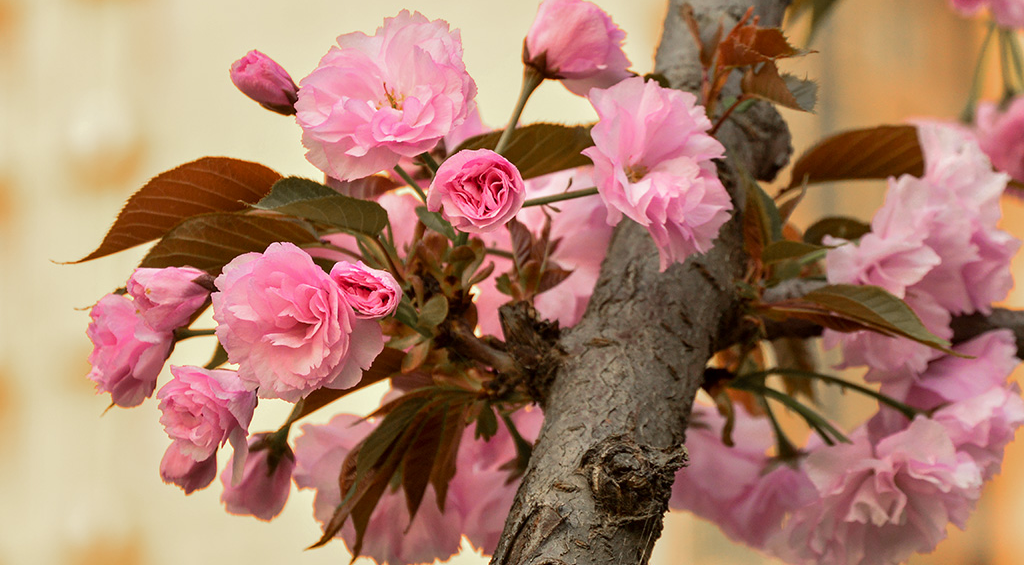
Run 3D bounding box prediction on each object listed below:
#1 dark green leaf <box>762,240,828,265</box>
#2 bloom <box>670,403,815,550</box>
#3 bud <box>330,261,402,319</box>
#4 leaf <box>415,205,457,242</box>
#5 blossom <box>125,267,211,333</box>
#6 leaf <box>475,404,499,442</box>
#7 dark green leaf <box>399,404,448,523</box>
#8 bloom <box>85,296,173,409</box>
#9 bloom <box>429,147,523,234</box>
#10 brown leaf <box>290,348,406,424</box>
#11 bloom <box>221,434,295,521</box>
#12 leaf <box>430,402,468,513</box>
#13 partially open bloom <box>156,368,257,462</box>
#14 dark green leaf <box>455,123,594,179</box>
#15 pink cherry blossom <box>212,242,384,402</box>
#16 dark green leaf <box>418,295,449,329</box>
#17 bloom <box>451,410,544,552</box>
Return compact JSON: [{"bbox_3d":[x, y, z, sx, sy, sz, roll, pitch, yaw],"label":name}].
[{"bbox_3d":[0.082,-0.009,1.980,0.021,0.006,0.012,8,9,-3],"label":"dark green leaf"},{"bbox_3d":[0.071,0.059,2.090,0.047,0.044,0.042,-4,38,36],"label":"bloom"},{"bbox_3d":[-0.042,0.002,1.960,0.021,0.018,0.021,0,15,3],"label":"bud"},{"bbox_3d":[-0.021,-0.017,1.940,0.014,0.007,0.004,37,-20,8],"label":"leaf"},{"bbox_3d":[-0.097,0.005,1.940,0.024,0.018,0.018,-14,-2,-21],"label":"blossom"},{"bbox_3d":[-0.007,0.041,2.020,0.007,0.011,0.006,-1,-25,9],"label":"leaf"},{"bbox_3d":[-0.025,0.052,1.970,0.009,0.034,0.011,18,0,16],"label":"dark green leaf"},{"bbox_3d":[-0.108,0.019,1.950,0.025,0.031,0.030,12,0,-28],"label":"bloom"},{"bbox_3d":[-0.010,-0.025,1.920,0.027,0.024,0.024,0,-18,-3],"label":"bloom"},{"bbox_3d":[-0.047,0.030,2.010,0.041,0.015,0.018,-31,-2,-6],"label":"brown leaf"},{"bbox_3d":[-0.072,0.056,1.960,0.019,0.025,0.020,18,6,4],"label":"bloom"},{"bbox_3d":[-0.018,0.050,1.980,0.008,0.031,0.010,12,0,16],"label":"leaf"},{"bbox_3d":[-0.086,0.037,1.940,0.028,0.027,0.025,-6,11,40],"label":"partially open bloom"},{"bbox_3d":[0.008,-0.039,2.020,0.050,0.017,0.026,-6,-4,-9],"label":"dark green leaf"},{"bbox_3d":[-0.060,0.011,1.920,0.048,0.045,0.034,-2,2,18],"label":"pink cherry blossom"},{"bbox_3d":[-0.022,0.009,1.970,0.008,0.011,0.003,29,-13,7],"label":"dark green leaf"},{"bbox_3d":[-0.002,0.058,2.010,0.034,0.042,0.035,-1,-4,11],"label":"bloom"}]

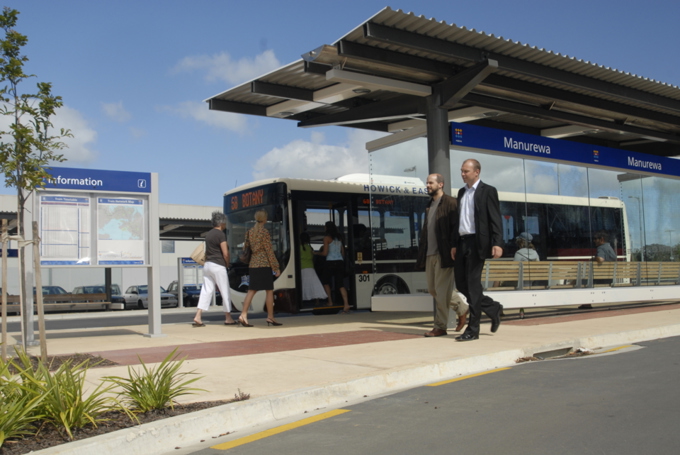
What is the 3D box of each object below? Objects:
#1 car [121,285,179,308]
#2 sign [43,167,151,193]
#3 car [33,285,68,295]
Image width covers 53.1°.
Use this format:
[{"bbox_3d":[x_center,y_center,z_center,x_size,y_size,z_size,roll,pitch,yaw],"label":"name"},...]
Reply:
[{"bbox_3d":[-10.615,3.957,37.646,1.710,1.410,4.450,2,-6,-35],"label":"car"},{"bbox_3d":[-3.066,-0.591,8.531,1.343,0.250,0.120,1,-6,-30],"label":"sign"},{"bbox_3d":[-14.757,3.741,34.800,1.720,1.420,4.500,2,-6,-35],"label":"car"}]

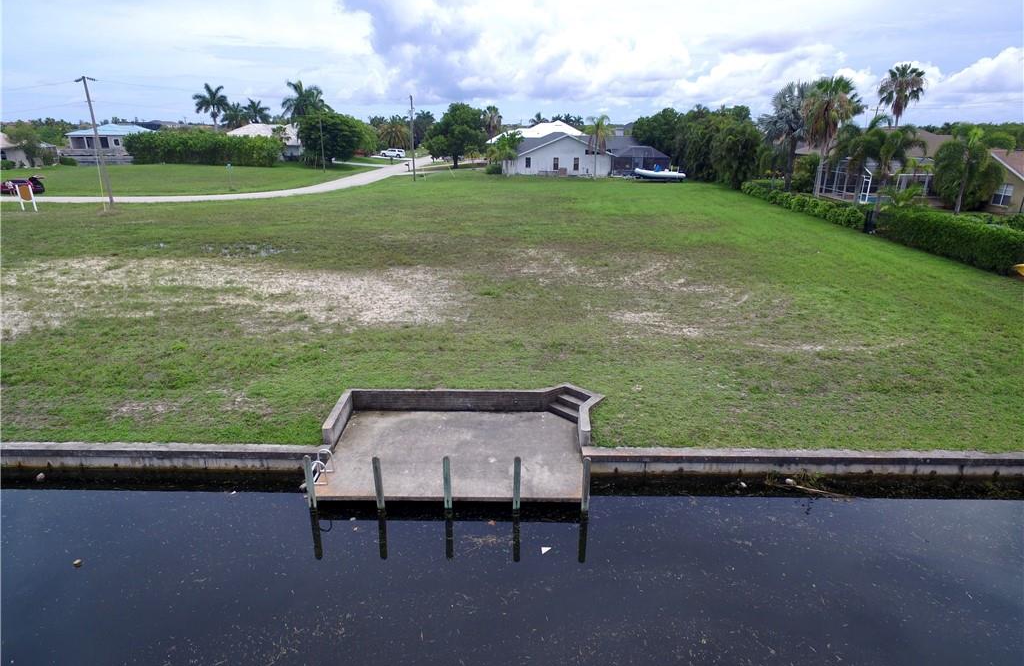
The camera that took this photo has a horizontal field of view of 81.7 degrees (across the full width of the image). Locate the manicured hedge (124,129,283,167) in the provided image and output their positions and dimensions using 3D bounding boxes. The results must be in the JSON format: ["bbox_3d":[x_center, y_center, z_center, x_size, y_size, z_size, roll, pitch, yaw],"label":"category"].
[{"bbox_3d":[-55.038,-32.445,104.433,26.500,5.500,3.000,3,19,9],"label":"manicured hedge"}]

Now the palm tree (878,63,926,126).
[{"bbox_3d":[46.087,-24.744,70.746,5.500,13.500,5.500,0,19,0],"label":"palm tree"}]

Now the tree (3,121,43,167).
[{"bbox_3d":[-83.850,-32.550,101.960,6.850,7.670,6.850,0,19,0],"label":"tree"}]

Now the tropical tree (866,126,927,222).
[{"bbox_3d":[24.780,-10.484,39.245,3.980,6.679,3.781,0,19,0],"label":"tropical tree"}]

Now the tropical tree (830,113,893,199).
[{"bbox_3d":[28.150,-13.850,48.110,5.460,7.360,5.460,0,19,0],"label":"tropical tree"}]

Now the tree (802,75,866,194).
[{"bbox_3d":[30.066,-18.788,57.164,5.900,11.000,5.900,0,19,0],"label":"tree"}]

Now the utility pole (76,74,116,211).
[{"bbox_3d":[-32.748,-14.944,46.930,2.100,10.000,0.400,13,23,33],"label":"utility pole"}]

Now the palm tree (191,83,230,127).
[{"bbox_3d":[-60.760,-42.810,120.640,7.470,14.900,7.470,0,19,0],"label":"palm tree"}]

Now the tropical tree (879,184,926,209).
[{"bbox_3d":[28.500,-9.620,43.220,3.850,2.540,3.850,0,19,0],"label":"tropical tree"}]

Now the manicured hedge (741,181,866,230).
[{"bbox_3d":[24.284,-11.626,50.677,1.400,1.350,25.529,2,19,4],"label":"manicured hedge"}]

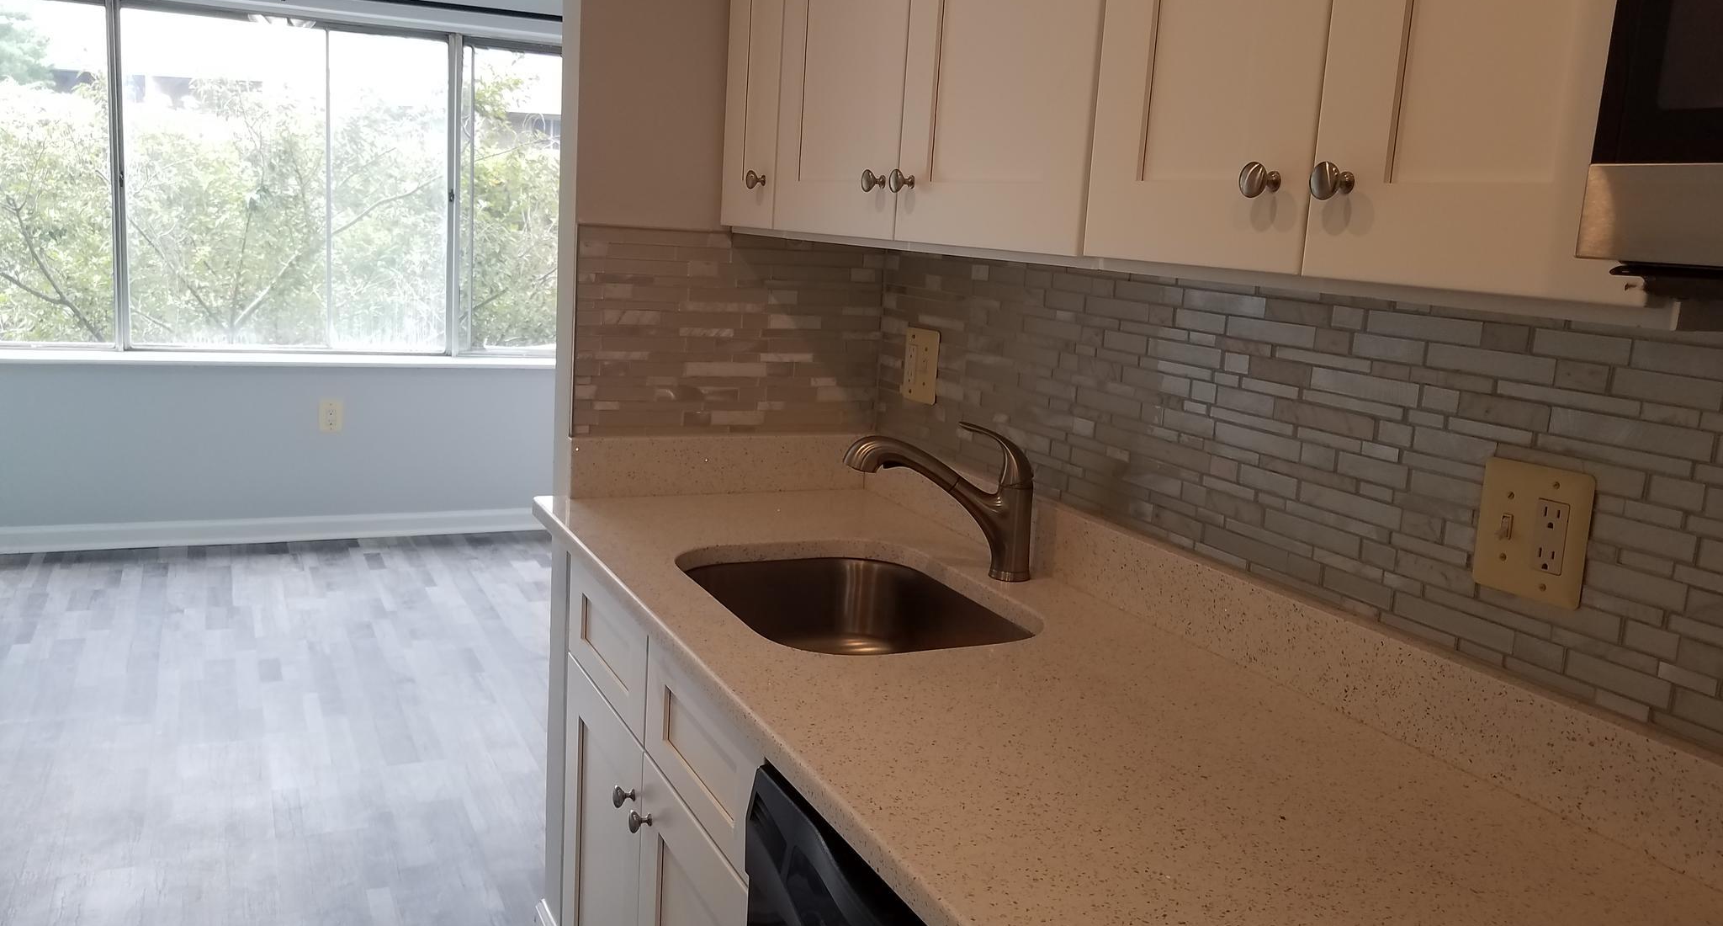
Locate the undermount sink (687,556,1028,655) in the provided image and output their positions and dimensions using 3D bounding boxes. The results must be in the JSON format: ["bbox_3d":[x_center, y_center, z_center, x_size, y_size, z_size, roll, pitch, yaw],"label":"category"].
[{"bbox_3d":[-0.023,0.298,1.812,0.425,0.195,0.555,-2,12,-26],"label":"undermount sink"}]

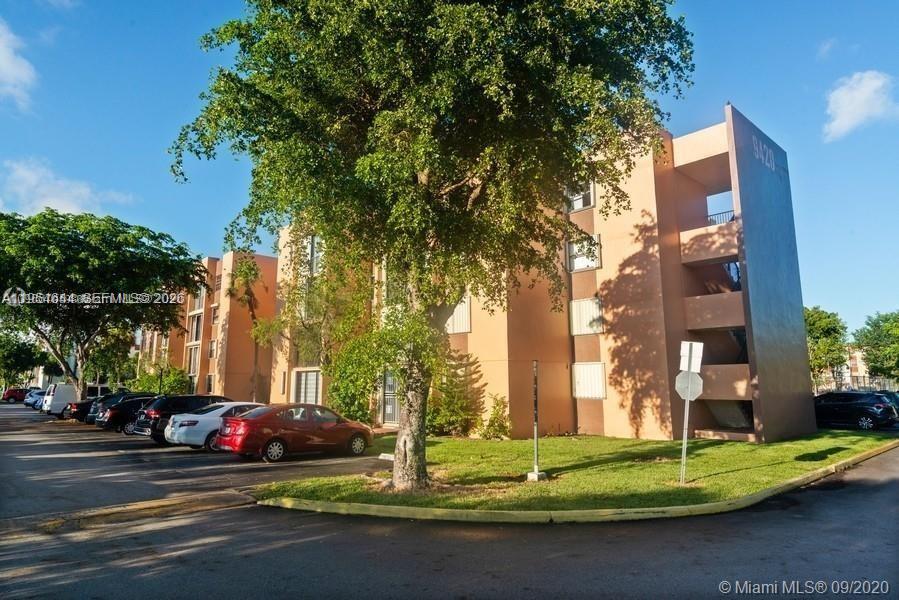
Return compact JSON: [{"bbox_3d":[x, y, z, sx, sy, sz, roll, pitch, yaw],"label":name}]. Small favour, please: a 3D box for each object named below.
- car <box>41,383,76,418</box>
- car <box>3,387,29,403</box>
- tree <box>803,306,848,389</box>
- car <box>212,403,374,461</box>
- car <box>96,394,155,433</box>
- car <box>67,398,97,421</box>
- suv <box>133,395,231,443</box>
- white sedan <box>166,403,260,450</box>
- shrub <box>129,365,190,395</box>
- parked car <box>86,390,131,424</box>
[{"bbox_3d":[-24.554,6.860,37.561,5.500,2.100,2.000,8,-12,-42],"label":"car"},{"bbox_3d":[-47.763,10.895,62.186,4.500,1.550,1.800,8,-12,-42],"label":"car"},{"bbox_3d":[27.898,4.395,42.000,4.900,8.000,4.900,0,-9,0],"label":"tree"},{"bbox_3d":[-4.367,3.815,16.216,4.455,1.515,1.695,8,-12,-42],"label":"car"},{"bbox_3d":[-12.690,5.053,24.145,4.750,1.460,1.830,8,-12,-42],"label":"car"},{"bbox_3d":[-18.968,6.198,31.371,4.700,1.450,1.800,8,-12,-42],"label":"car"},{"bbox_3d":[-9.823,4.668,21.909,4.800,1.720,1.880,8,-12,-42],"label":"suv"},{"bbox_3d":[-6.915,4.223,18.689,4.805,1.460,1.820,8,-12,-42],"label":"white sedan"},{"bbox_3d":[-21.638,6.678,41.000,3.200,3.400,4.200,8,-12,-42],"label":"shrub"},{"bbox_3d":[-15.574,5.545,27.757,4.600,1.620,1.820,8,-12,-42],"label":"parked car"}]

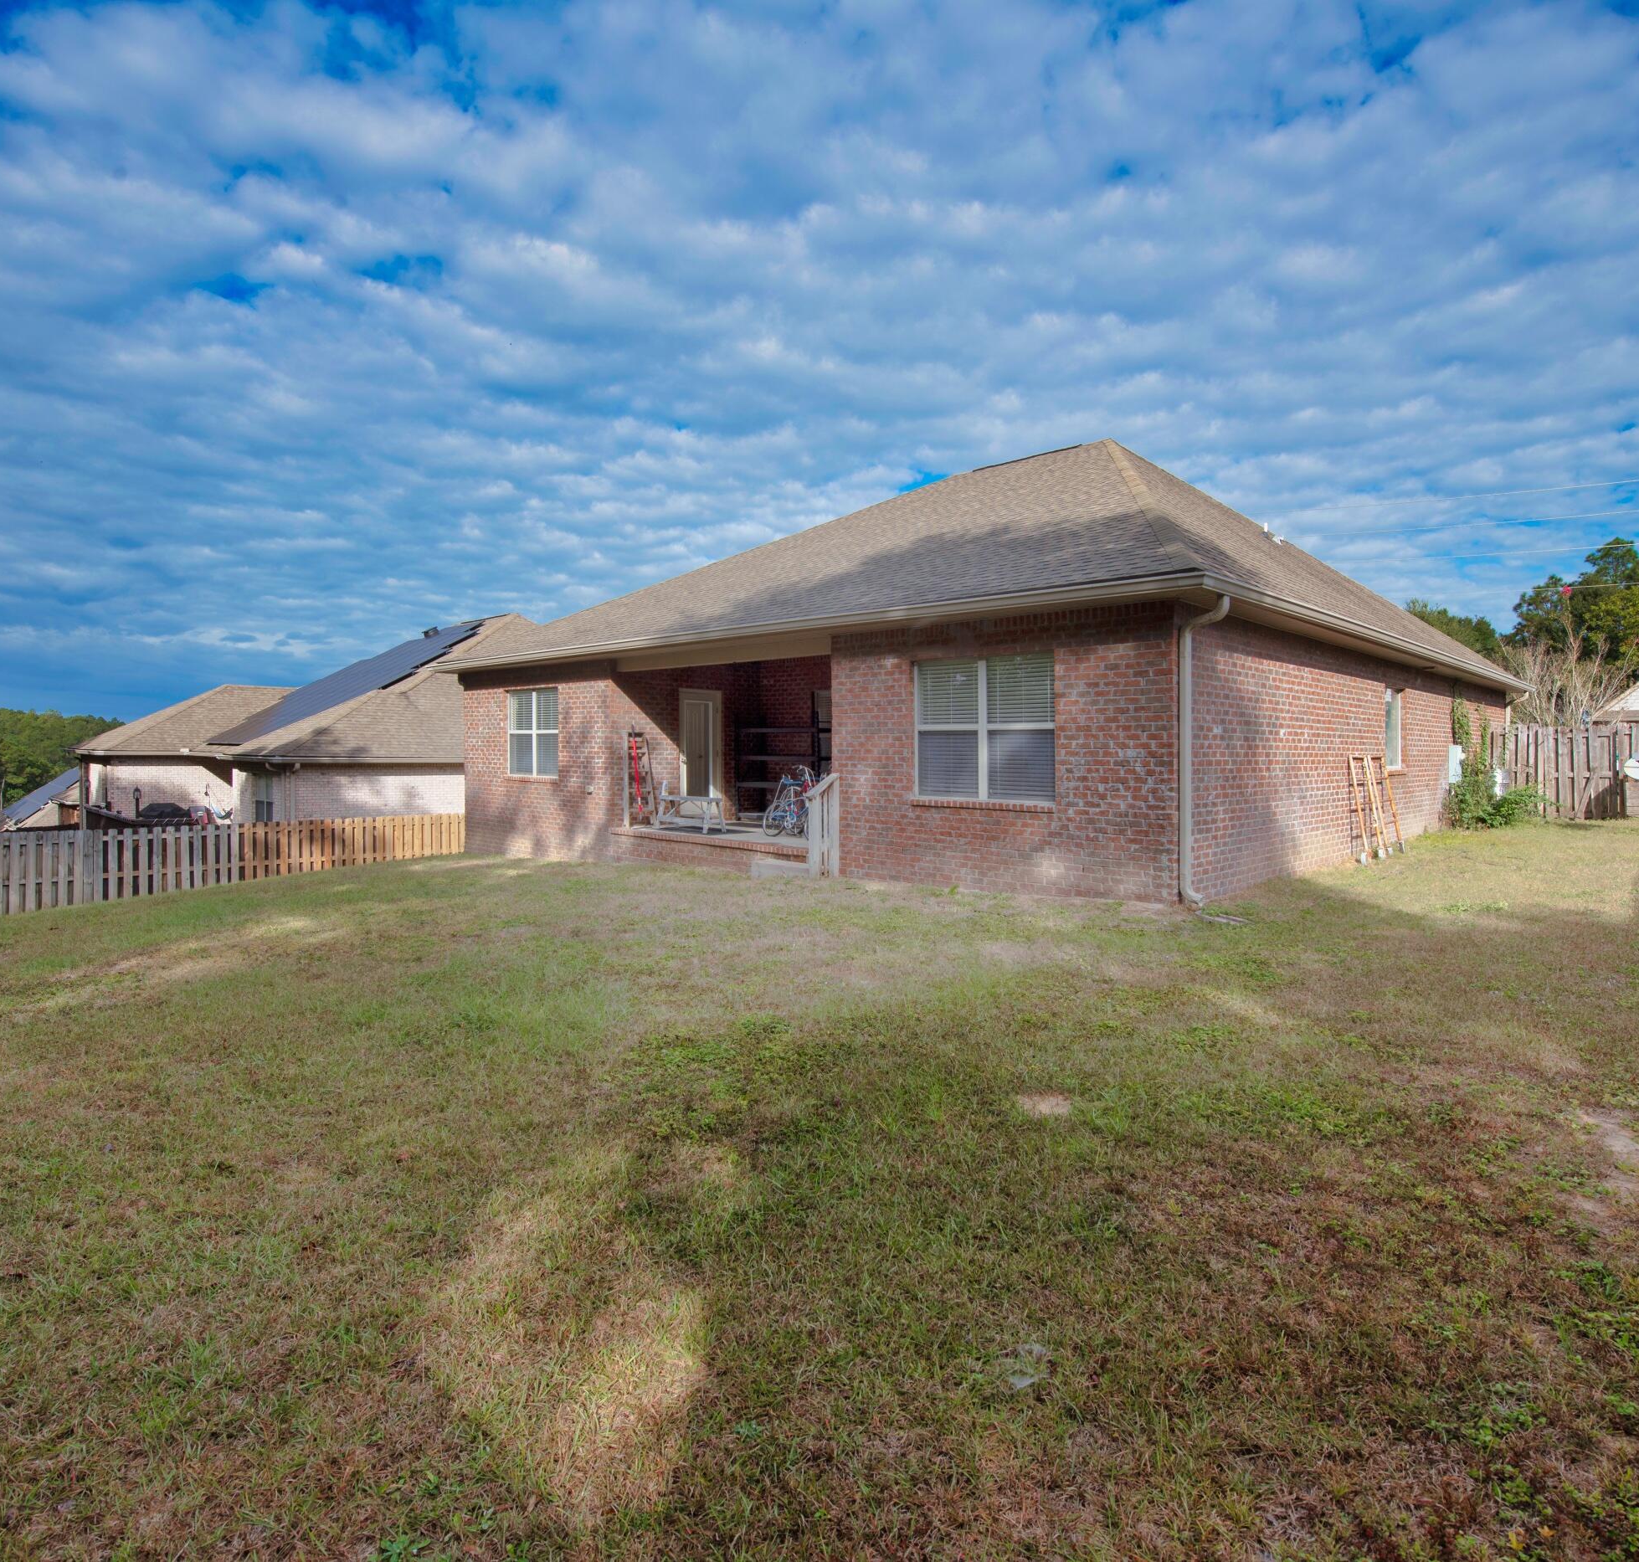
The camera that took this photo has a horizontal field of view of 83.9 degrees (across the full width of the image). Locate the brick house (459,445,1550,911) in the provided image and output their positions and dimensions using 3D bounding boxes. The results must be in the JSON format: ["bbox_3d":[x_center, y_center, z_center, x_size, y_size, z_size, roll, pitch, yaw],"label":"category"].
[{"bbox_3d":[4.368,-2.728,18.961,14.400,7.750,18.500,2,3,44],"label":"brick house"}]

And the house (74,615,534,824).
[{"bbox_3d":[-12.920,-1.984,32.945,14.200,7.800,19.500,2,3,44],"label":"house"}]

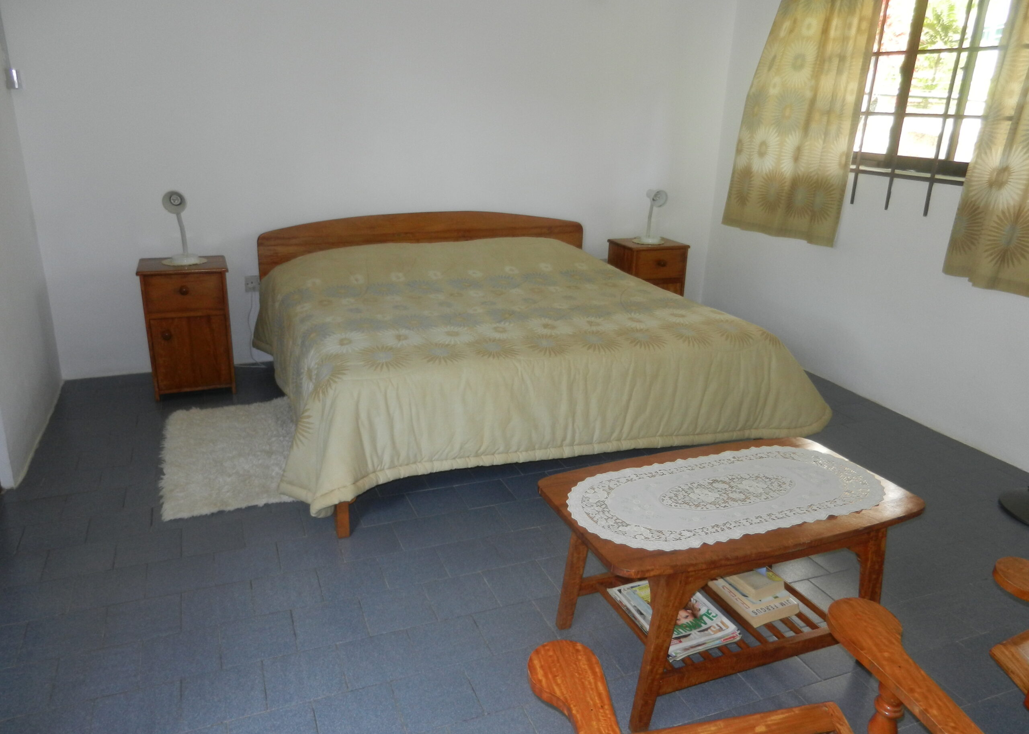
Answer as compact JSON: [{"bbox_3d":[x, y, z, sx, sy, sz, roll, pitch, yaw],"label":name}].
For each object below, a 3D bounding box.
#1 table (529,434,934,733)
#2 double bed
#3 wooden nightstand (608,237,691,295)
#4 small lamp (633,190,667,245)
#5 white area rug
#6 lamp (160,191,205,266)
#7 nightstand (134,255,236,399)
[{"bbox_3d":[0.582,0.571,2.118,0.970,0.485,0.544,-6,20,-22],"label":"table"},{"bbox_3d":[-0.071,-0.176,3.718,2.345,0.594,2.098,-6,20,-22],"label":"double bed"},{"bbox_3d":[0.883,-0.519,5.109,0.432,0.675,0.361,-7,20,-24],"label":"wooden nightstand"},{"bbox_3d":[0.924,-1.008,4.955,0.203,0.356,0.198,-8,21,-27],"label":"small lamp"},{"bbox_3d":[-1.196,0.350,3.287,0.653,0.045,1.118,-6,20,-22],"label":"white area rug"},{"bbox_3d":[-1.700,-0.710,3.790,0.203,0.363,0.198,-4,19,-18],"label":"lamp"},{"bbox_3d":[-1.715,-0.216,3.933,0.411,0.666,0.356,-6,20,-22],"label":"nightstand"}]

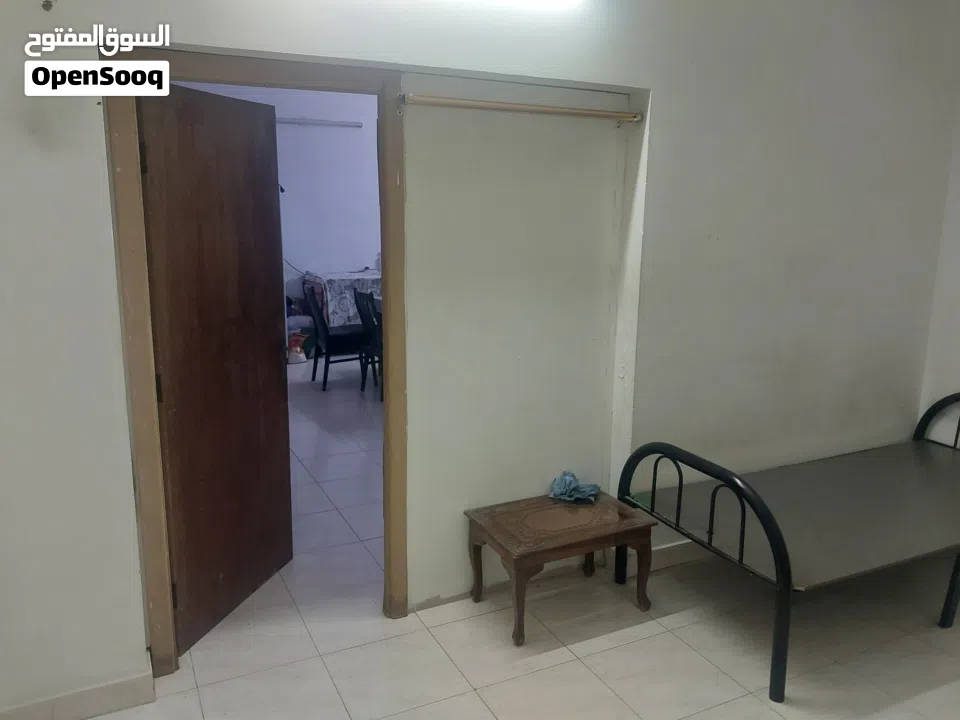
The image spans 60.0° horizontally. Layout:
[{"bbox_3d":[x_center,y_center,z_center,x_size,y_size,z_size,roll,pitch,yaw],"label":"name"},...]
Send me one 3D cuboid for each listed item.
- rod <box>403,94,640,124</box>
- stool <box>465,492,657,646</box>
[{"bbox_3d":[0.194,-0.943,3.127,1.010,0.035,0.035,-4,14,-26],"label":"rod"},{"bbox_3d":[0.331,0.844,3.468,0.661,0.392,0.422,-6,15,-26],"label":"stool"}]

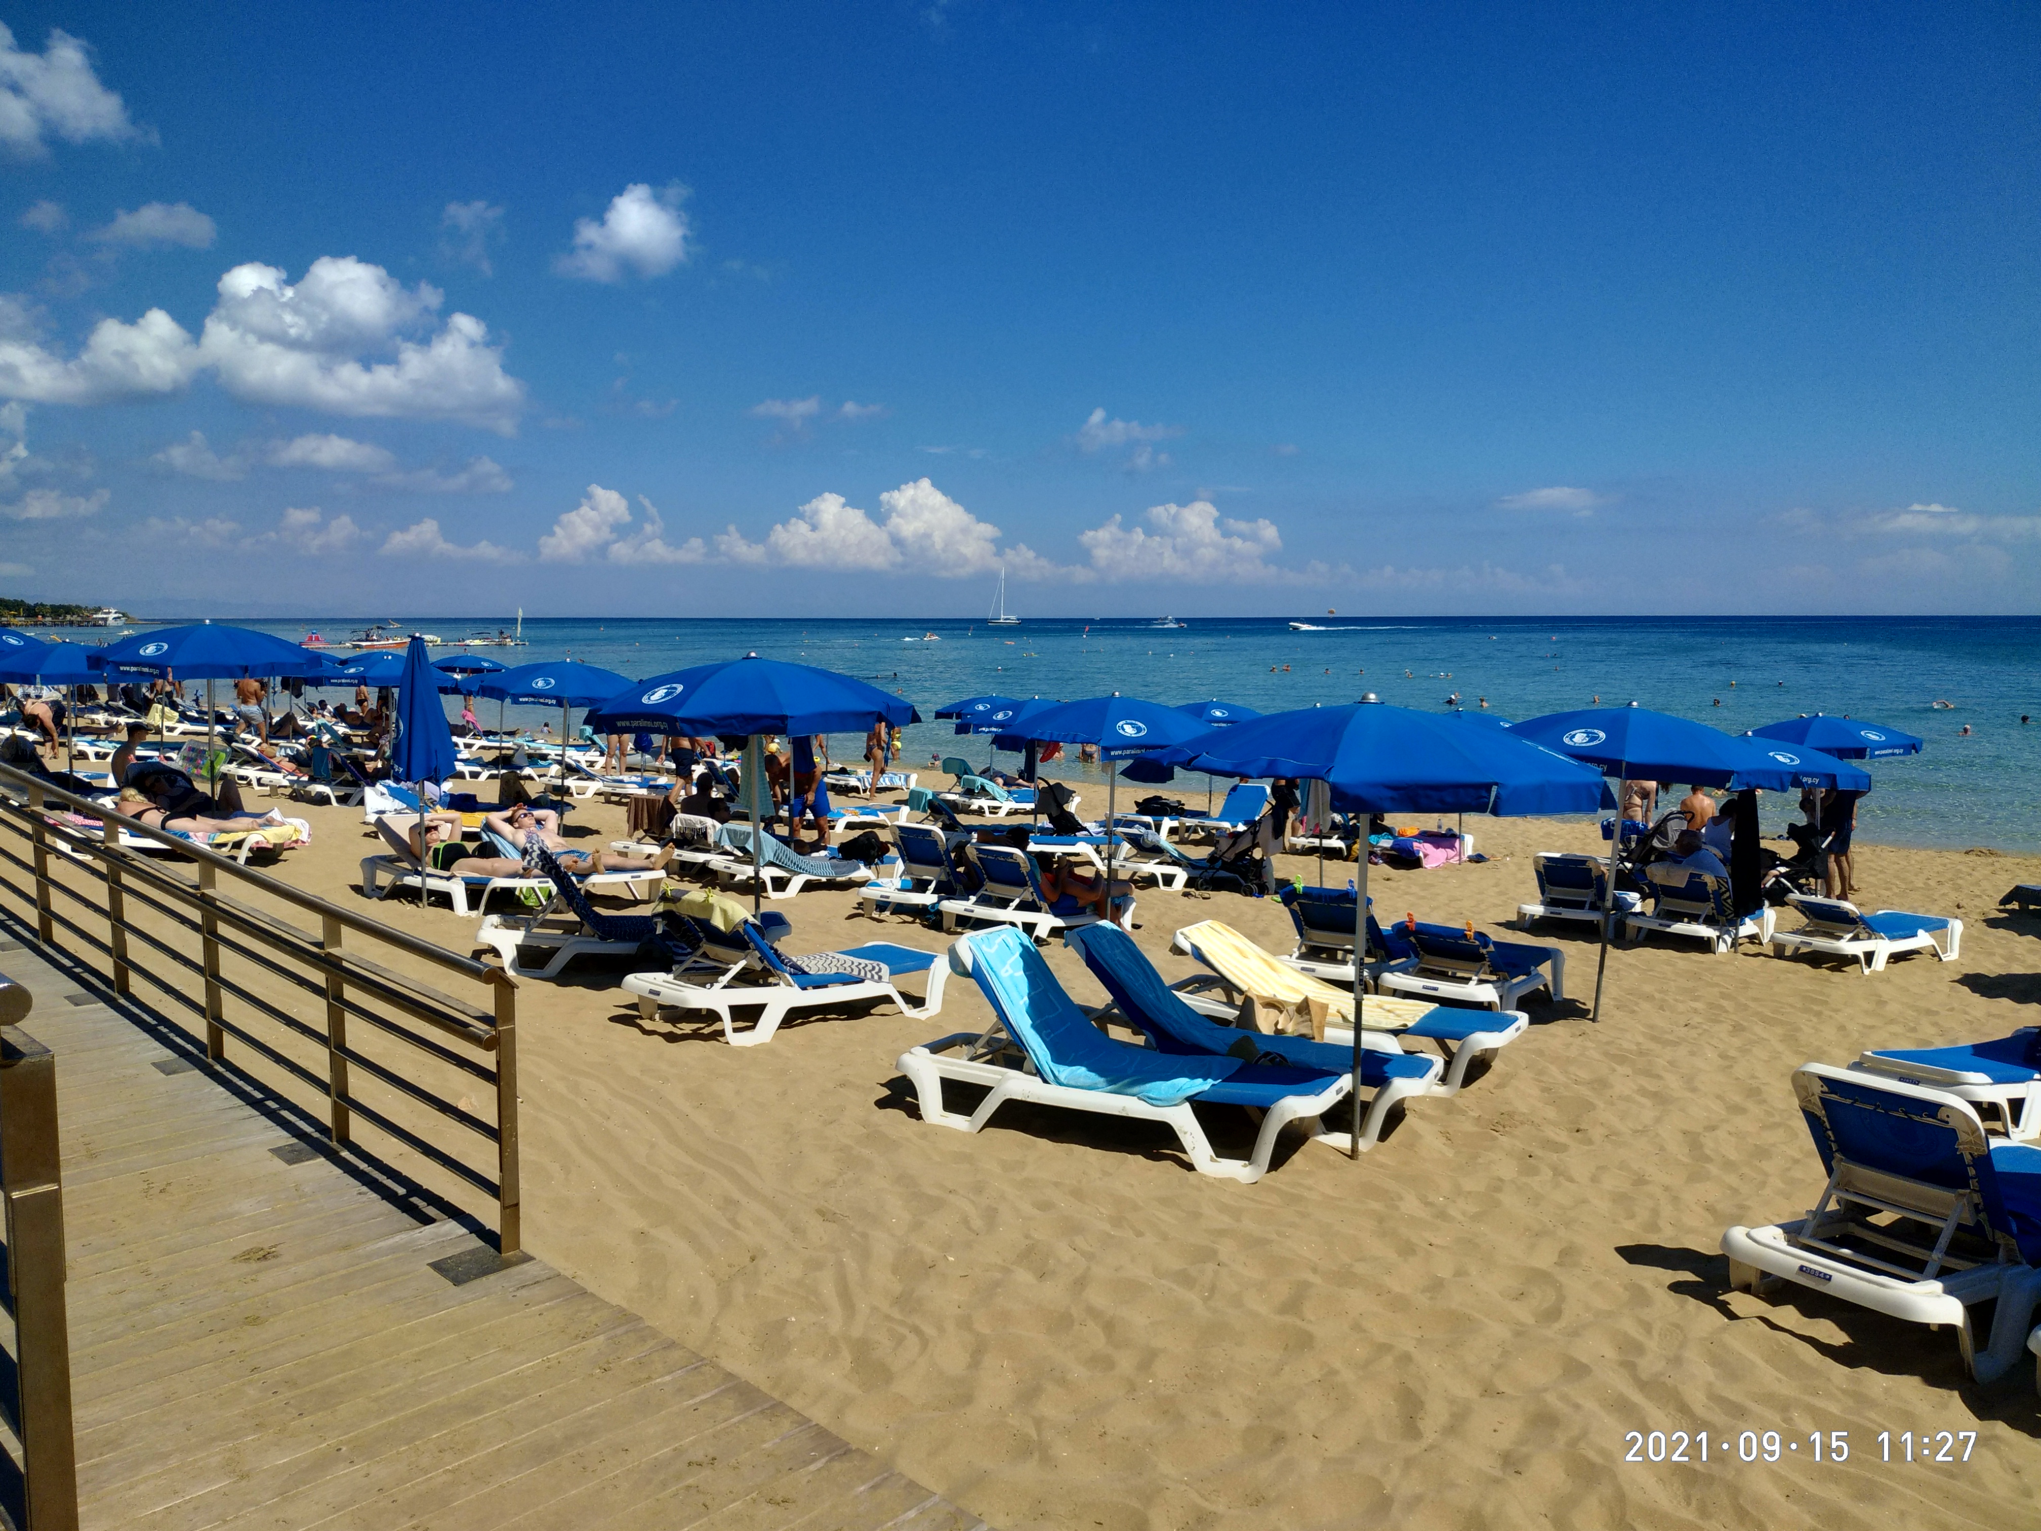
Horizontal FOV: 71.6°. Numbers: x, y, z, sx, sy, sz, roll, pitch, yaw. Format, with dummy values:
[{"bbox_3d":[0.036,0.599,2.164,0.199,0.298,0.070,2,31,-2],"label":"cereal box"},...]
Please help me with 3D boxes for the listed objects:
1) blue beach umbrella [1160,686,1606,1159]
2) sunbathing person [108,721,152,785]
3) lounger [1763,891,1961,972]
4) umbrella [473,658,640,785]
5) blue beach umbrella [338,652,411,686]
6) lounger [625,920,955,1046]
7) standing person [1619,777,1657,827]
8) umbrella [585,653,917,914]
[{"bbox_3d":[1.589,0.760,6.564,2.100,2.150,2.100,0,6,0],"label":"blue beach umbrella"},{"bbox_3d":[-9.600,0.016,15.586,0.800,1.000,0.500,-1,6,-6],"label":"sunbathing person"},{"bbox_3d":[6.846,1.282,11.376,1.920,0.560,0.710,-1,5,-36],"label":"lounger"},{"bbox_3d":[-5.239,-0.249,16.502,2.050,1.970,2.050,0,6,0],"label":"umbrella"},{"bbox_3d":[-9.444,-0.585,21.254,2.100,2.200,2.100,0,6,0],"label":"blue beach umbrella"},{"bbox_3d":[-1.391,1.180,8.739,0.730,0.750,1.900,5,4,43],"label":"lounger"},{"bbox_3d":[8.886,0.725,20.377,0.600,1.480,0.450,1,6,13],"label":"standing person"},{"bbox_3d":[-1.689,0.249,9.050,2.050,1.930,2.050,0,6,0],"label":"umbrella"}]

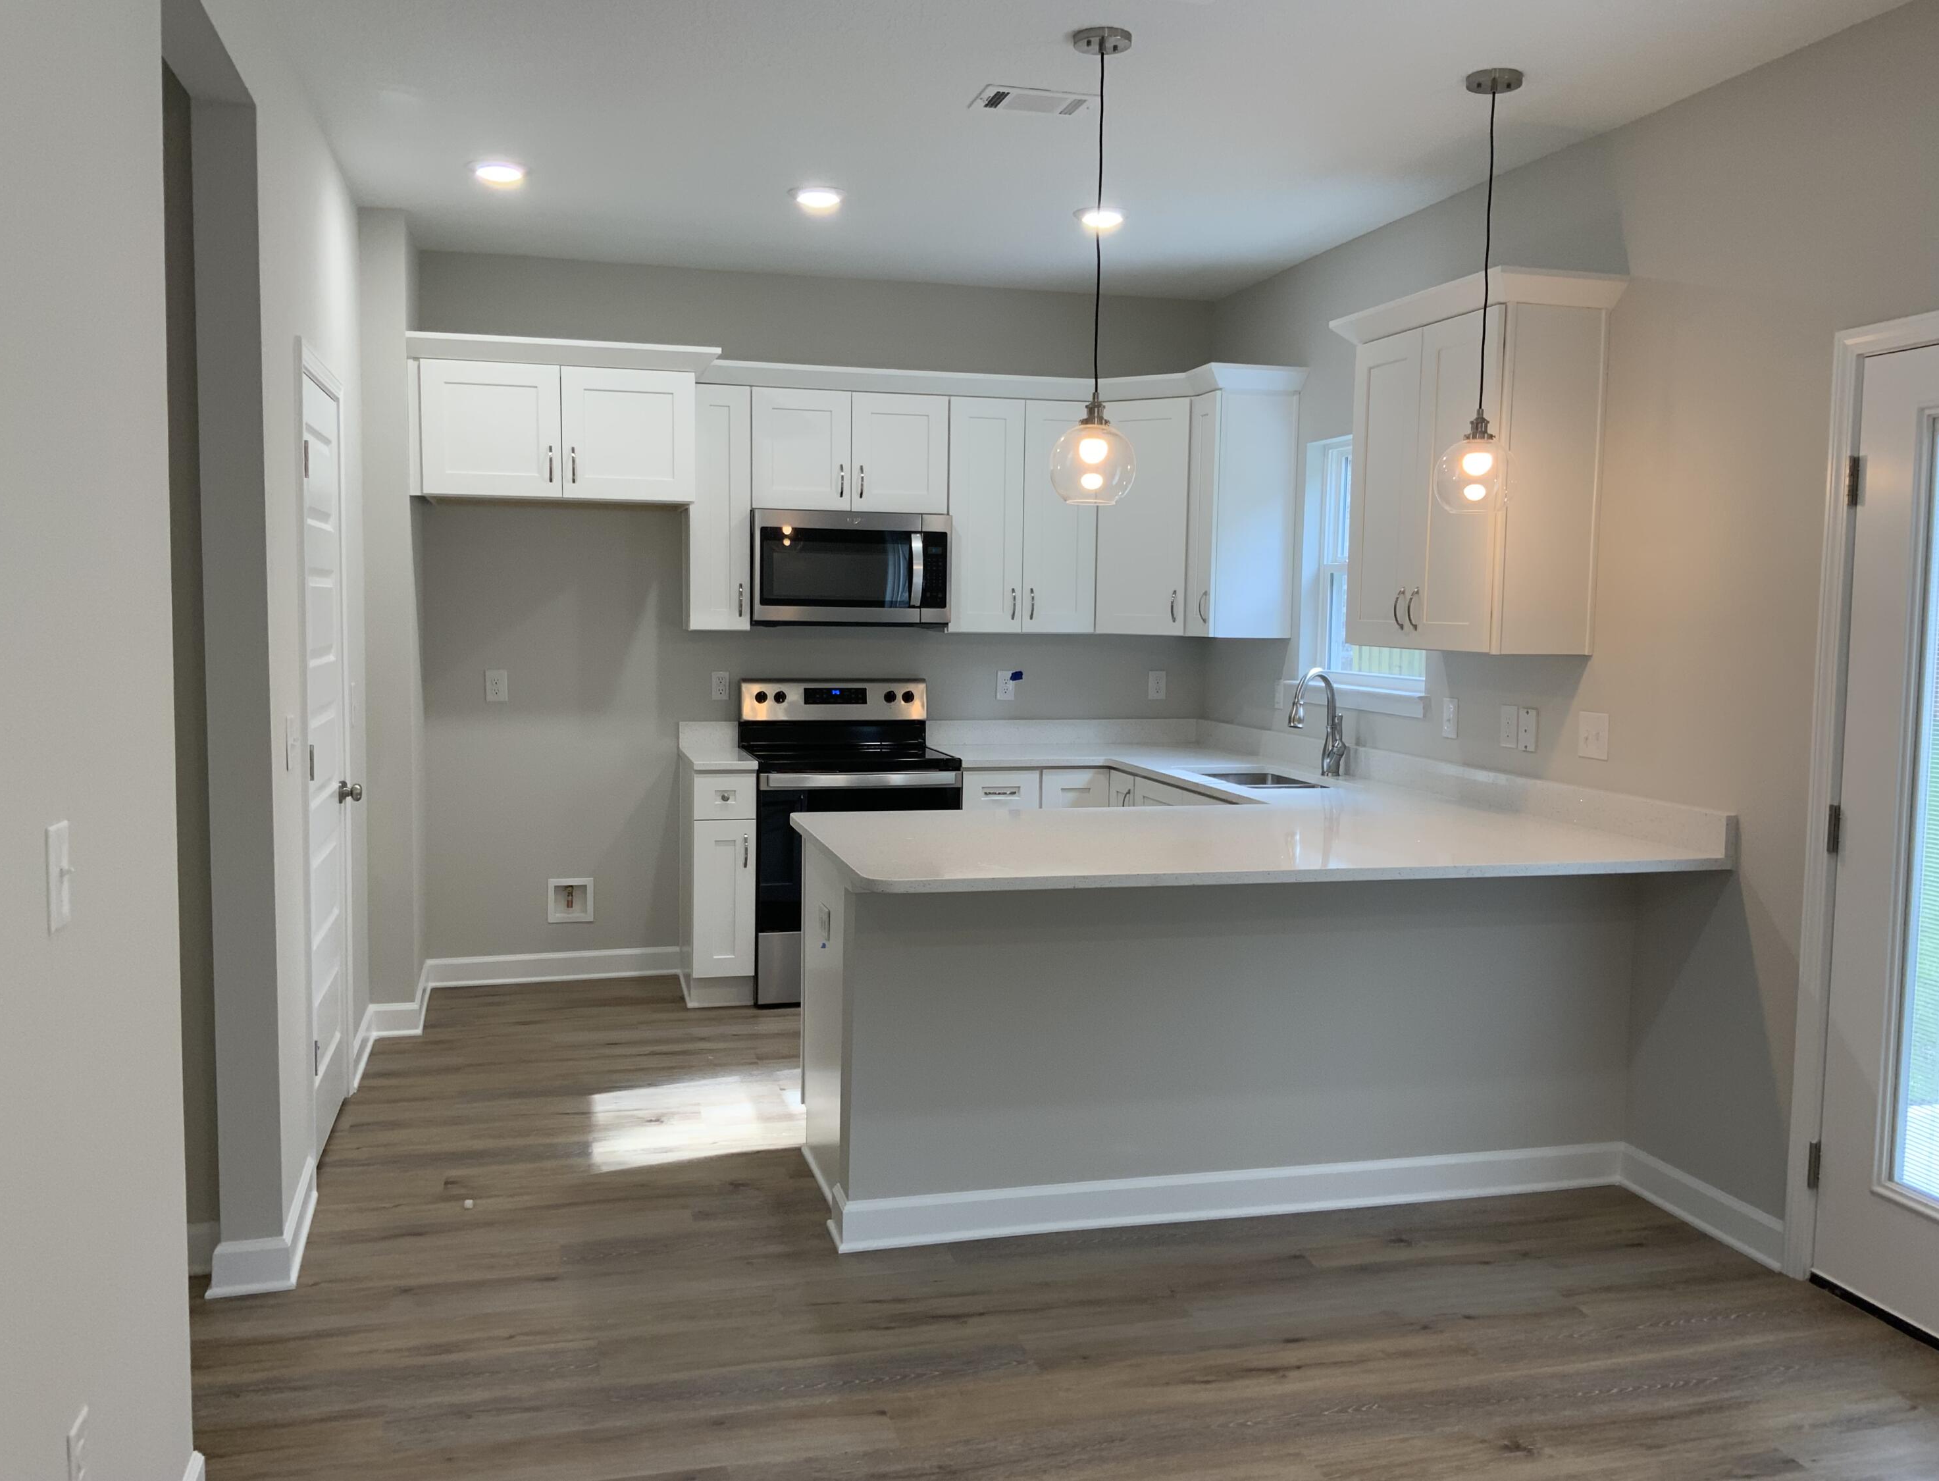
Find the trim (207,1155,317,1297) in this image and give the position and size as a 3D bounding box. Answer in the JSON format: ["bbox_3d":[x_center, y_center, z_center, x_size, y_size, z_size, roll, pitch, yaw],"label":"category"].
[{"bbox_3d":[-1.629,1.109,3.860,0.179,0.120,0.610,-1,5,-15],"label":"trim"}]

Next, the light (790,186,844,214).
[{"bbox_3d":[-0.480,-1.703,5.204,0.177,0.025,0.177,-1,5,-15],"label":"light"}]

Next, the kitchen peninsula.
[{"bbox_3d":[0.654,0.657,4.318,2.105,1.000,1.213,-1,5,-15],"label":"kitchen peninsula"}]

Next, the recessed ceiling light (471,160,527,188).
[{"bbox_3d":[-1.410,-1.694,4.952,0.177,0.025,0.177,-1,5,-15],"label":"recessed ceiling light"}]

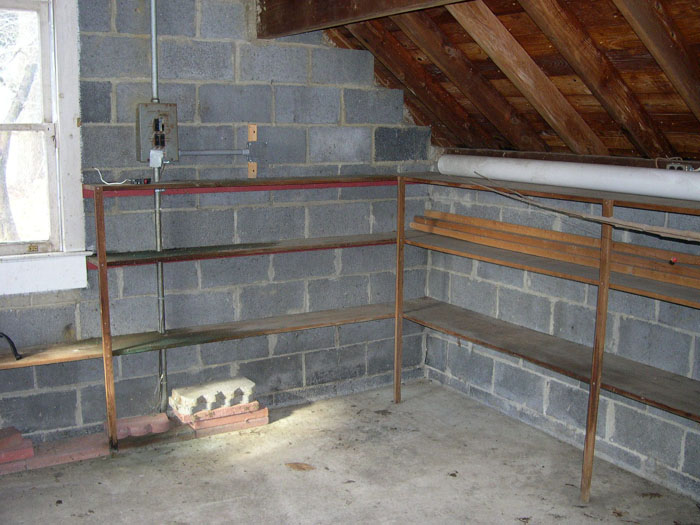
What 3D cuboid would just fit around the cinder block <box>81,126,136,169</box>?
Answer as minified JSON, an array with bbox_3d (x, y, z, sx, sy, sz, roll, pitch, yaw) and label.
[{"bbox_3d":[-1.144,-0.562,3.622,0.396,0.193,0.194,-5,11,-31],"label":"cinder block"}]

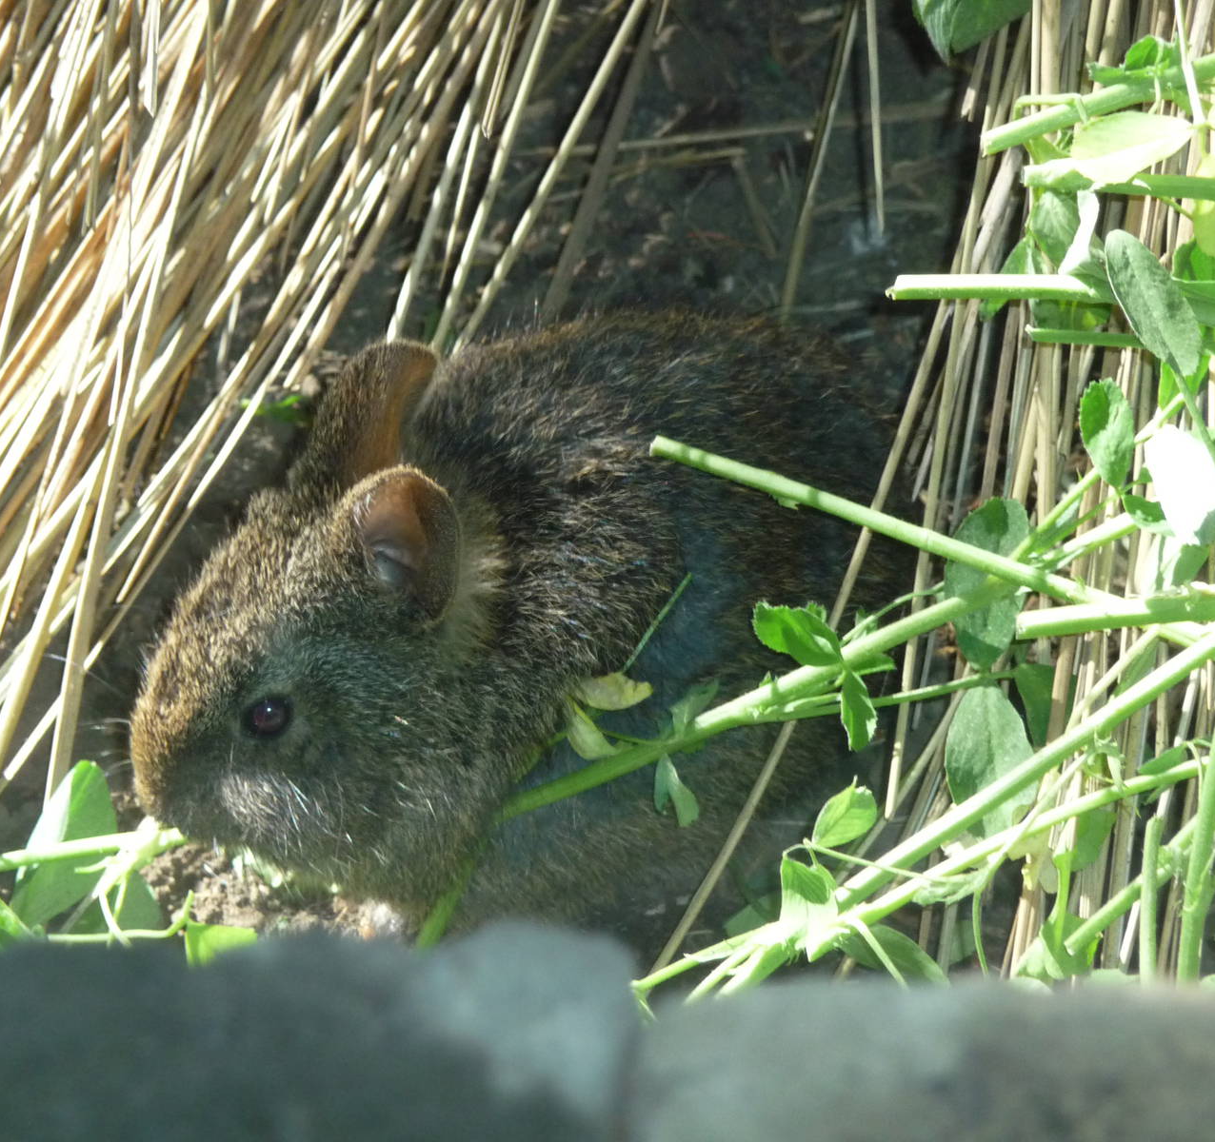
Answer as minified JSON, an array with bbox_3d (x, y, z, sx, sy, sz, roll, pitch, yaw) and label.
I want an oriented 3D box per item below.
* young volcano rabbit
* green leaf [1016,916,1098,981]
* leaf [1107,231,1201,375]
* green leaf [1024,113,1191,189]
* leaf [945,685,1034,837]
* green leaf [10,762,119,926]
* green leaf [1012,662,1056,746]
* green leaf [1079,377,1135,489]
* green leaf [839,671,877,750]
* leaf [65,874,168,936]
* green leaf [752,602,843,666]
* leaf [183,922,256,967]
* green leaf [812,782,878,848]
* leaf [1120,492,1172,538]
[{"bbox_3d":[-0.018,0.012,2.150,0.132,0.085,0.078,-16,34,-26],"label":"young volcano rabbit"},{"bbox_3d":[0.103,0.086,2.660,0.018,0.008,0.016,11,73,4],"label":"green leaf"},{"bbox_3d":[0.111,-0.054,2.360,0.013,0.010,0.034,-29,76,2],"label":"leaf"},{"bbox_3d":[0.104,-0.086,2.380,0.033,0.011,0.013,-18,67,-8],"label":"green leaf"},{"bbox_3d":[0.078,0.039,2.360,0.018,0.032,0.010,-3,-12,5],"label":"leaf"},{"bbox_3d":[-0.110,0.055,2.340,0.015,0.011,0.035,21,75,0],"label":"green leaf"},{"bbox_3d":[0.100,0.031,2.710,0.010,0.006,0.022,-14,73,-4],"label":"green leaf"},{"bbox_3d":[0.102,-0.028,2.370,0.010,0.008,0.024,-15,74,4],"label":"green leaf"},{"bbox_3d":[0.058,0.032,2.680,0.008,0.006,0.019,-9,73,-3],"label":"green leaf"},{"bbox_3d":[-0.099,0.071,2.340,0.019,0.010,0.021,6,73,2],"label":"leaf"},{"bbox_3d":[0.039,0.013,2.360,0.021,0.010,0.012,31,72,18],"label":"green leaf"},{"bbox_3d":[-0.089,0.087,2.680,0.017,0.008,0.013,0,73,0],"label":"leaf"},{"bbox_3d":[0.047,0.049,2.330,0.011,0.008,0.016,39,75,12],"label":"green leaf"},{"bbox_3d":[0.125,-0.013,2.700,0.015,0.006,0.008,39,76,11],"label":"leaf"}]

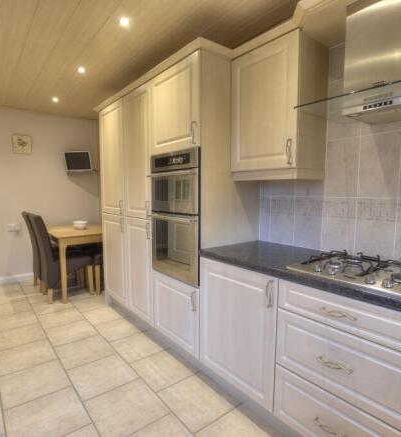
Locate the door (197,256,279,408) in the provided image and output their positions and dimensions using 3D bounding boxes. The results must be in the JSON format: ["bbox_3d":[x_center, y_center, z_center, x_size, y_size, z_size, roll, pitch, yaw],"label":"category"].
[{"bbox_3d":[0.202,0.636,1.623,0.028,0.716,0.595,-4,7,-40],"label":"door"}]

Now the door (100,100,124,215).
[{"bbox_3d":[-0.919,-0.604,2.876,0.044,1.121,0.591,-4,7,-40],"label":"door"}]

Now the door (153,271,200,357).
[{"bbox_3d":[-0.190,0.704,2.103,0.028,0.487,0.597,-4,7,-40],"label":"door"}]

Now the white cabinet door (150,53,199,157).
[{"bbox_3d":[-0.197,-0.754,1.895,0.050,0.572,0.600,-4,6,-40],"label":"white cabinet door"}]

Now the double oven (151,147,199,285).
[{"bbox_3d":[-0.003,-0.032,2.198,0.574,0.935,0.604,-4,7,-40],"label":"double oven"}]

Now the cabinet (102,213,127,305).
[{"bbox_3d":[-0.710,0.394,3.142,0.584,0.915,0.591,-4,7,-40],"label":"cabinet"}]

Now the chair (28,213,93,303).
[{"bbox_3d":[-1.710,0.457,3.385,0.604,1.040,0.455,-4,7,-40],"label":"chair"}]

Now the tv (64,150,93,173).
[{"bbox_3d":[-1.846,-0.853,4.134,0.396,0.297,0.059,0,11,0],"label":"tv"}]

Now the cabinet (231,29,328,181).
[{"bbox_3d":[0.512,-0.661,1.828,0.329,0.813,0.513,-4,7,-40],"label":"cabinet"}]

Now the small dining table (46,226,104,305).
[{"bbox_3d":[-1.679,0.551,3.853,0.802,0.767,1.178,-4,7,-40],"label":"small dining table"}]

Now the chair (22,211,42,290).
[{"bbox_3d":[-2.009,0.425,3.728,0.604,1.040,0.455,-4,7,-40],"label":"chair"}]

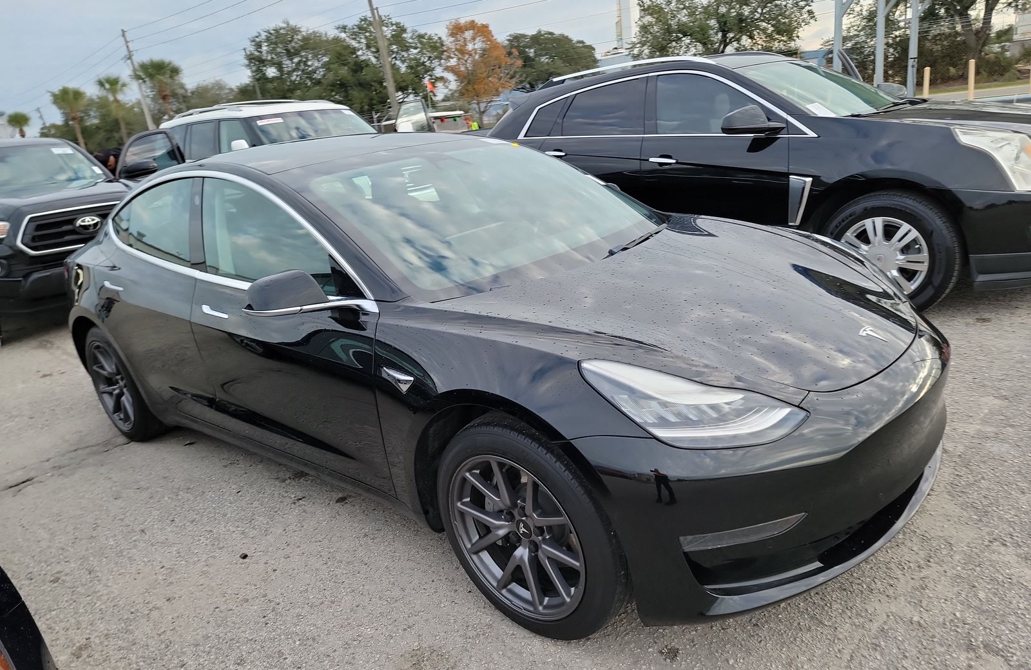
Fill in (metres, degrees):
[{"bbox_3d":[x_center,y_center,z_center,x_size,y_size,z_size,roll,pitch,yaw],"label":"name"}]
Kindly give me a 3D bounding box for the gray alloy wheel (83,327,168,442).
[{"bbox_3d":[-2.119,0.245,3.949,0.665,0.665,0.235,8,23,40],"label":"gray alloy wheel"}]

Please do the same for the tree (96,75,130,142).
[{"bbox_3d":[-27.791,-14.845,51.101,2.600,6.954,2.600,-16,19,-24],"label":"tree"}]

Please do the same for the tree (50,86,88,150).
[{"bbox_3d":[-30.248,-13.358,50.124,2.900,7.640,2.900,-7,16,0],"label":"tree"}]

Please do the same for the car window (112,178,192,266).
[{"bbox_3d":[-1.647,-0.523,3.305,0.949,0.363,0.080,9,1,42],"label":"car window"}]

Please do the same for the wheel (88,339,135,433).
[{"bbox_3d":[-2.099,0.251,3.895,0.490,0.490,0.200,7,22,41],"label":"wheel"}]

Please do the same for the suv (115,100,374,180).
[{"bbox_3d":[-3.000,-2.080,9.550,5.200,1.900,2.020,7,22,41],"label":"suv"}]

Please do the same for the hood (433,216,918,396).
[{"bbox_3d":[0.656,-0.138,2.327,1.130,0.220,1.460,18,28,37],"label":"hood"}]

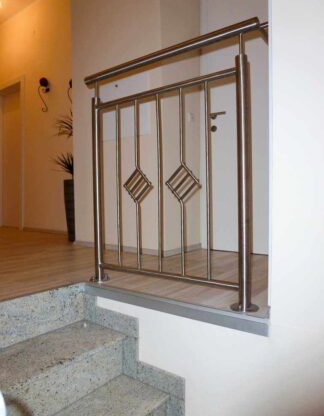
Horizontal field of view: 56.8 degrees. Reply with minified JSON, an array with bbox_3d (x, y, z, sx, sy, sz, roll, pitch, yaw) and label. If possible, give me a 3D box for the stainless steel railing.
[{"bbox_3d":[-0.004,-0.144,1.245,0.882,1.000,0.100,0,2,34],"label":"stainless steel railing"}]

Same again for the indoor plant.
[{"bbox_3d":[-0.890,-0.325,3.001,0.400,1.290,0.400,-1,2,0],"label":"indoor plant"}]

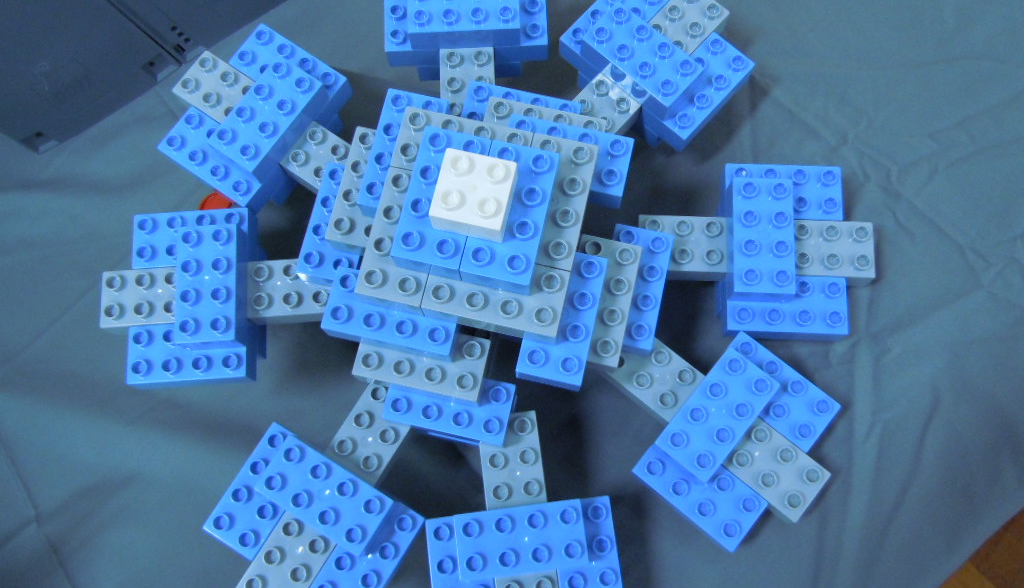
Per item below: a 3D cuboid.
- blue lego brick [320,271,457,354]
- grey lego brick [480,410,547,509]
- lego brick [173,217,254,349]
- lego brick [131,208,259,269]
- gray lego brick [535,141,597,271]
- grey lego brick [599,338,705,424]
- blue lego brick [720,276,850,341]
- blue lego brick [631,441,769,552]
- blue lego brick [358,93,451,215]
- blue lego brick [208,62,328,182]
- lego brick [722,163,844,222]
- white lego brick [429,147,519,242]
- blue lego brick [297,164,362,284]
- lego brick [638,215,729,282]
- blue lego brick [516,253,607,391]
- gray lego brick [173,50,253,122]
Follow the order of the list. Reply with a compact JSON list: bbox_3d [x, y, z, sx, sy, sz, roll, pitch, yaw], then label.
[{"bbox_3d":[-0.056,0.010,0.431,0.064,0.023,0.032,12,76,4],"label":"blue lego brick"},{"bbox_3d":[0.002,0.096,0.468,0.032,0.023,0.064,-7,76,-1],"label":"grey lego brick"},{"bbox_3d":[-0.160,-0.004,0.473,0.032,0.024,0.064,-4,76,0],"label":"lego brick"},{"bbox_3d":[-0.180,-0.029,0.506,0.064,0.022,0.032,-4,76,0],"label":"lego brick"},{"bbox_3d":[0.020,-0.042,0.423,0.032,0.023,0.064,12,76,4],"label":"gray lego brick"},{"bbox_3d":[0.081,0.048,0.481,0.064,0.023,0.032,39,80,10],"label":"grey lego brick"},{"bbox_3d":[0.149,0.007,0.489,0.064,0.022,0.032,2,76,2],"label":"blue lego brick"},{"bbox_3d":[0.098,0.102,0.466,0.064,0.022,0.032,38,80,10],"label":"blue lego brick"},{"bbox_3d":[-0.054,-0.069,0.451,0.032,0.023,0.064,12,76,4],"label":"blue lego brick"},{"bbox_3d":[-0.137,-0.099,0.502,0.032,0.023,0.064,34,79,9],"label":"blue lego brick"},{"bbox_3d":[0.152,-0.055,0.504,0.064,0.023,0.032,2,76,2],"label":"lego brick"},{"bbox_3d":[-0.016,-0.043,0.388,0.032,0.022,0.032,12,76,5],"label":"white lego brick"},{"bbox_3d":[-0.091,-0.037,0.483,0.032,0.023,0.064,12,76,4],"label":"blue lego brick"},{"bbox_3d":[0.102,-0.025,0.495,0.064,0.024,0.032,2,76,2],"label":"lego brick"},{"bbox_3d":[0.025,0.012,0.433,0.032,0.022,0.064,12,76,5],"label":"blue lego brick"},{"bbox_3d":[-0.161,-0.111,0.519,0.064,0.024,0.032,34,79,8],"label":"gray lego brick"}]

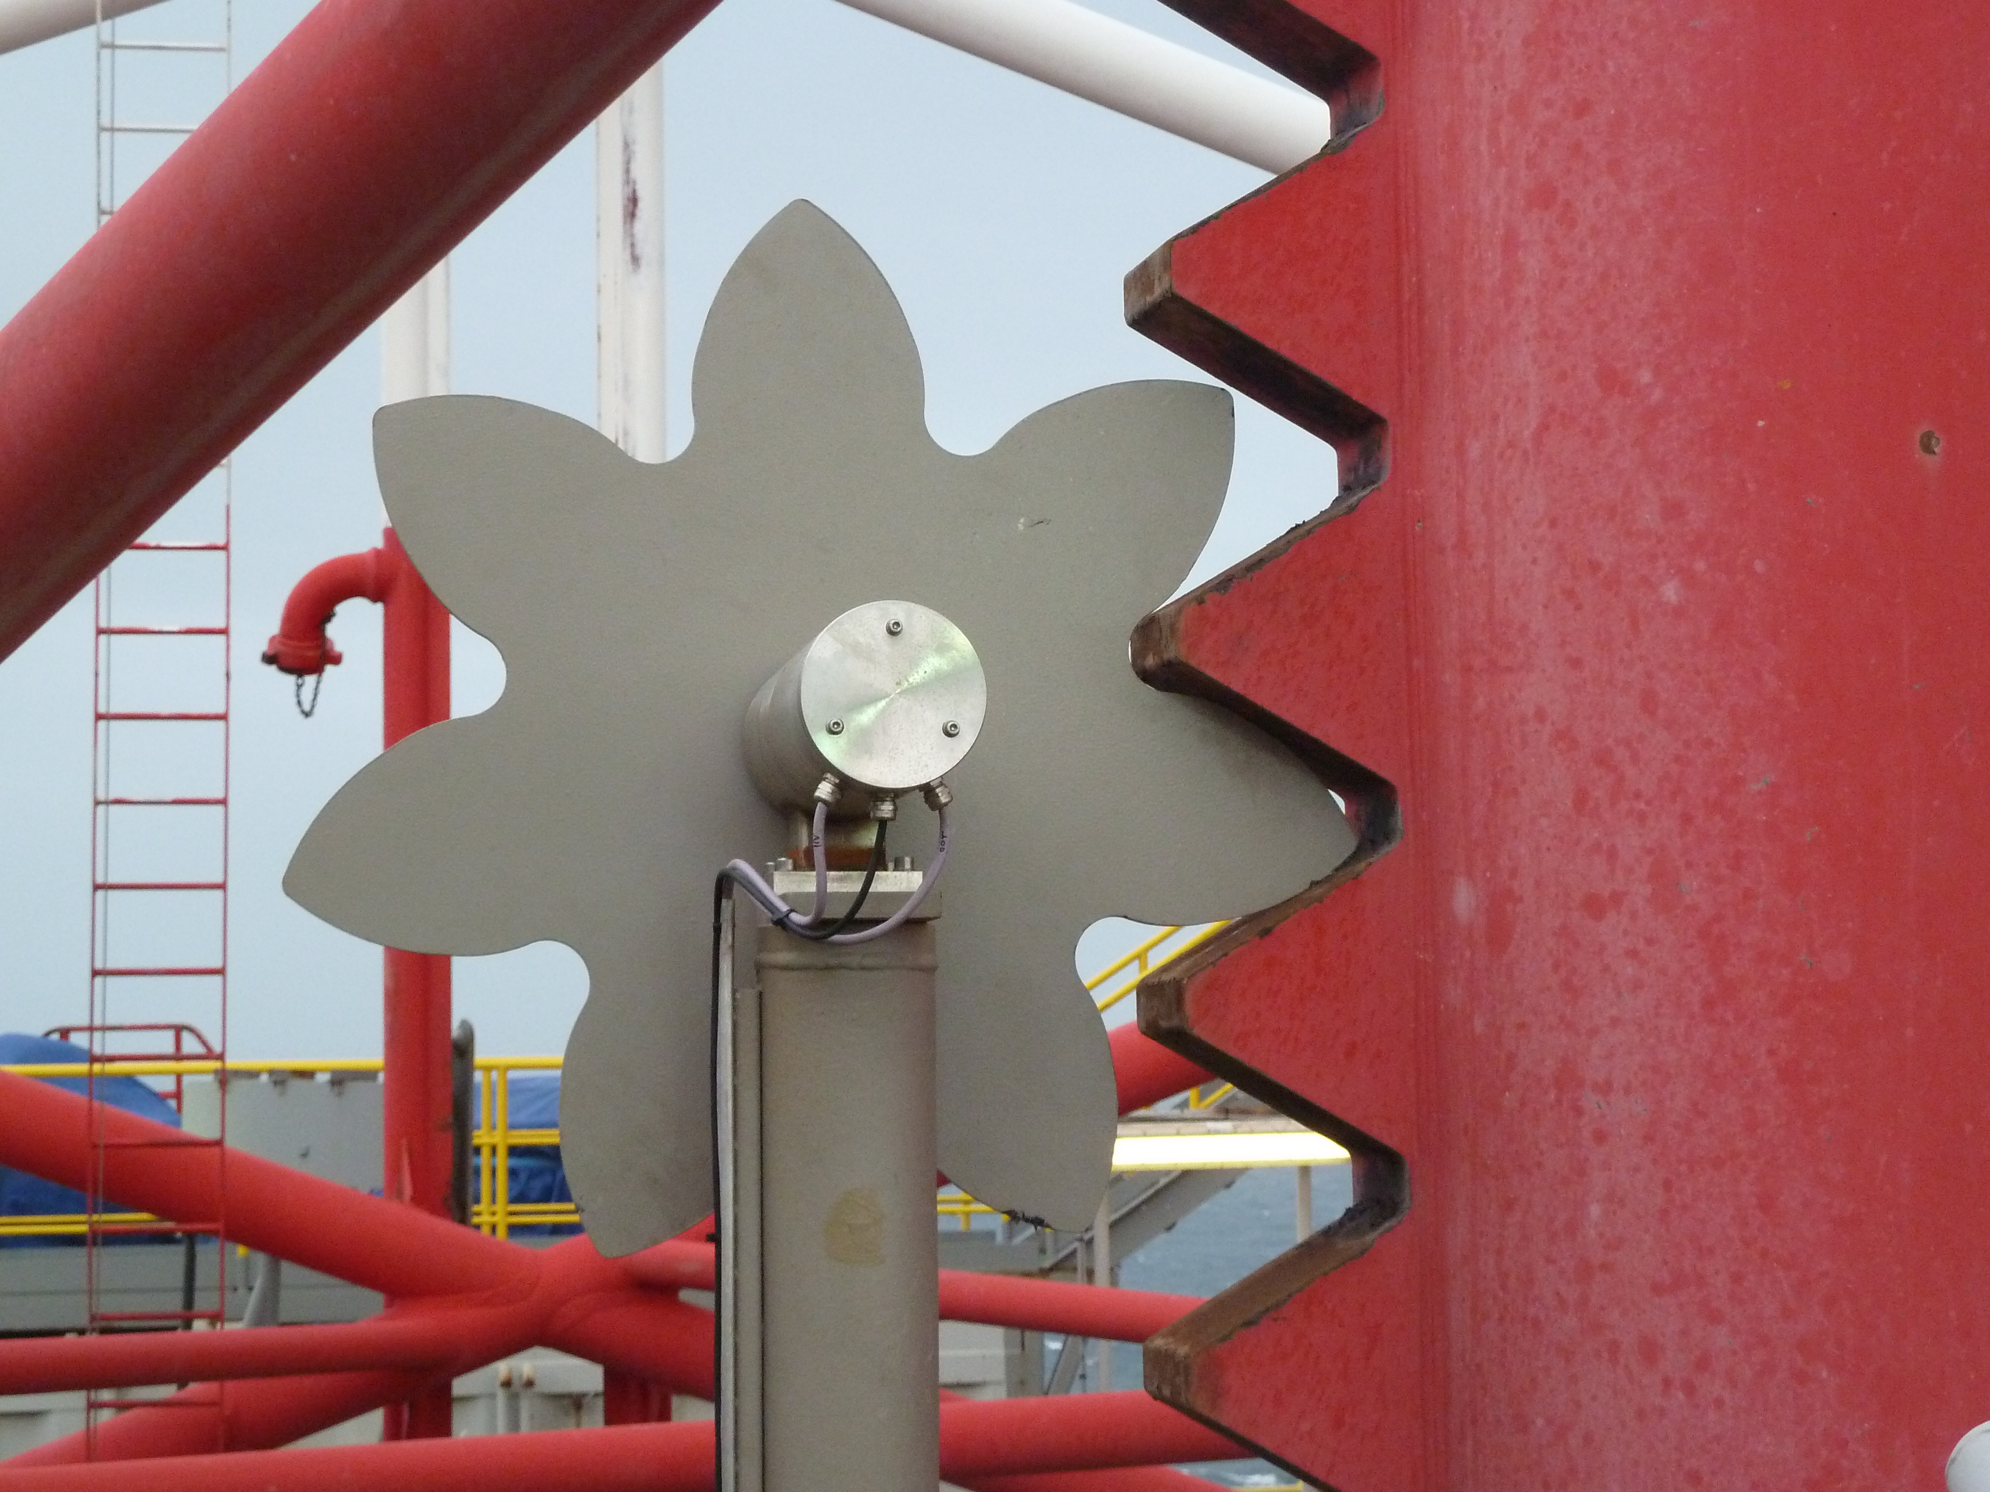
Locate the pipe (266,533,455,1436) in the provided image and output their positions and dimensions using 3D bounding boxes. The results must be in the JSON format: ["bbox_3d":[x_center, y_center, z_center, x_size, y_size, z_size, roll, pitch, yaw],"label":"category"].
[{"bbox_3d":[-2.351,0.889,16.600,0.700,3.420,0.270,-1,-5,0],"label":"pipe"}]

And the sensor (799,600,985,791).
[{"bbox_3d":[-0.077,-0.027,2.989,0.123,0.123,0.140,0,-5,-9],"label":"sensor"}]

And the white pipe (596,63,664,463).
[{"bbox_3d":[-1.346,-1.695,16.600,0.250,1.750,0.220,-1,-5,0],"label":"white pipe"}]

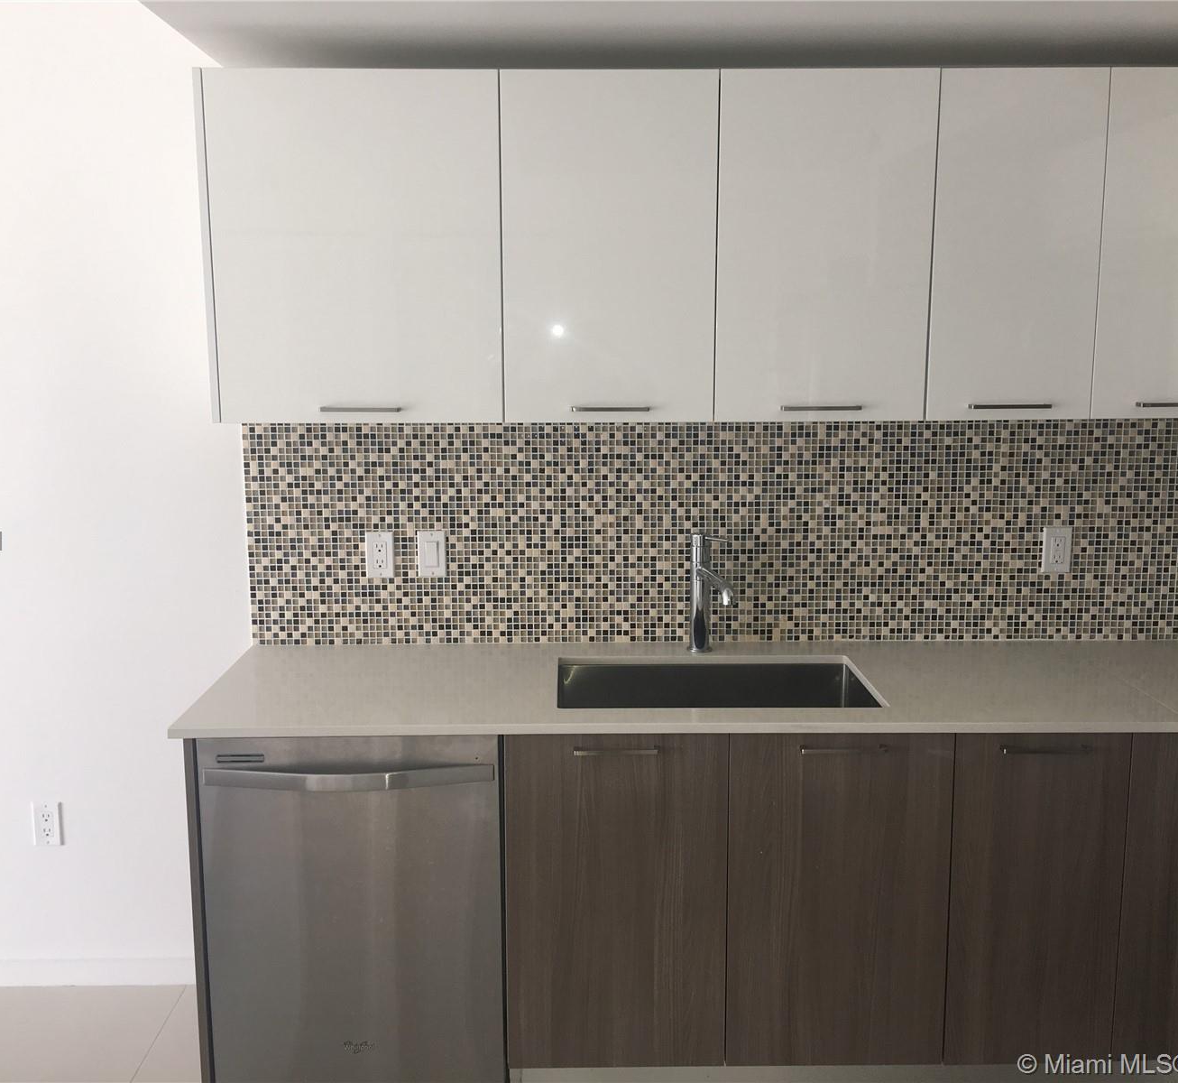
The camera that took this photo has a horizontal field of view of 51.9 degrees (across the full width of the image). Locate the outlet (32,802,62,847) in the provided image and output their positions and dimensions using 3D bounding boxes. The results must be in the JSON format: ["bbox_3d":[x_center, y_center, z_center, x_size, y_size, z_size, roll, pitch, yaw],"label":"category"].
[{"bbox_3d":[-1.377,0.719,3.074,0.071,0.115,0.008,0,9,-1],"label":"outlet"}]

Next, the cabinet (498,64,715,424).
[{"bbox_3d":[0.043,-0.640,2.700,0.453,0.722,0.345,0,9,-1],"label":"cabinet"}]

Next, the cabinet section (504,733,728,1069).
[{"bbox_3d":[0.055,0.689,2.753,0.447,0.719,0.600,0,9,-1],"label":"cabinet section"}]

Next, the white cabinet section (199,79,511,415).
[{"bbox_3d":[-0.484,-0.634,2.689,0.602,0.715,0.360,0,9,-1],"label":"white cabinet section"}]

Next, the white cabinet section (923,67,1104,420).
[{"bbox_3d":[0.892,-0.641,2.702,0.350,0.715,0.360,0,9,-1],"label":"white cabinet section"}]

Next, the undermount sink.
[{"bbox_3d":[0.276,0.440,2.709,0.710,0.225,0.425,0,9,-1],"label":"undermount sink"}]

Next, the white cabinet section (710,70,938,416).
[{"bbox_3d":[0.491,-0.639,2.698,0.452,0.715,0.360,0,9,-1],"label":"white cabinet section"}]

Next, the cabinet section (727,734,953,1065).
[{"bbox_3d":[0.505,0.687,2.757,0.453,0.719,0.600,0,9,-1],"label":"cabinet section"}]

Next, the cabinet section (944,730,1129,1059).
[{"bbox_3d":[0.908,0.685,2.761,0.352,0.719,0.600,0,9,-1],"label":"cabinet section"}]

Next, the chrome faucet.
[{"bbox_3d":[0.300,0.136,2.869,0.070,0.285,0.212,-3,10,-18],"label":"chrome faucet"}]

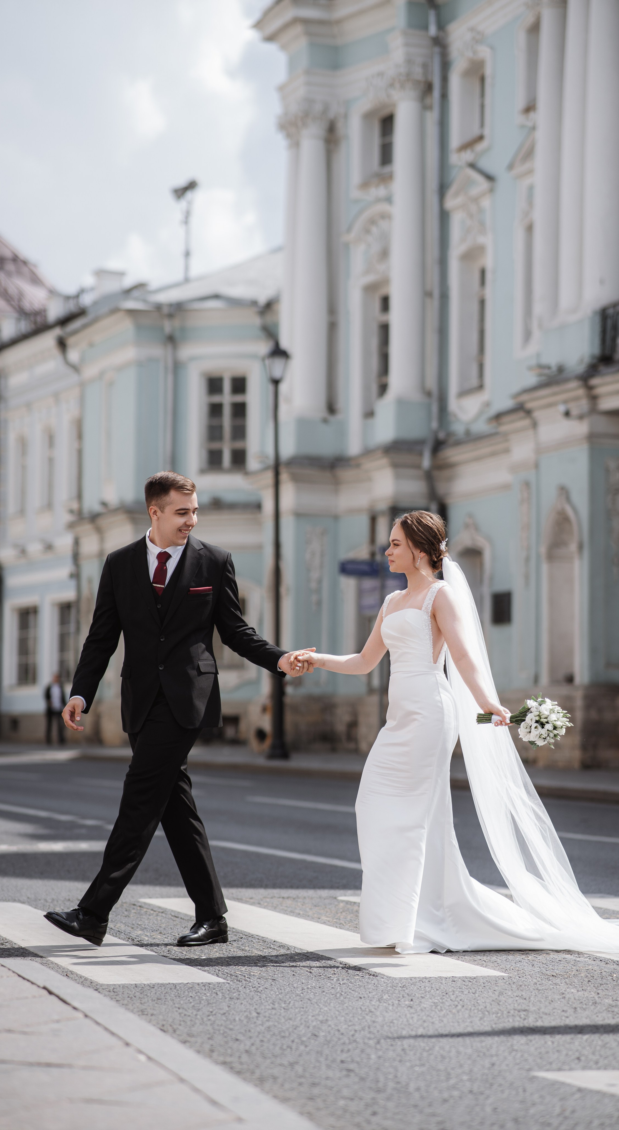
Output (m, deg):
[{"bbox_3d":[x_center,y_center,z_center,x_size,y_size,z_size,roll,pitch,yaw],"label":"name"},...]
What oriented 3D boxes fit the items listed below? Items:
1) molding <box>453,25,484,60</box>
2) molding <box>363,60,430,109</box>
[{"bbox_3d":[2.882,-9.478,48.408,0.220,0.550,1.100,2,-3,-18],"label":"molding"},{"bbox_3d":[1.646,-9.092,50.590,0.950,0.800,1.000,2,-3,-18],"label":"molding"}]

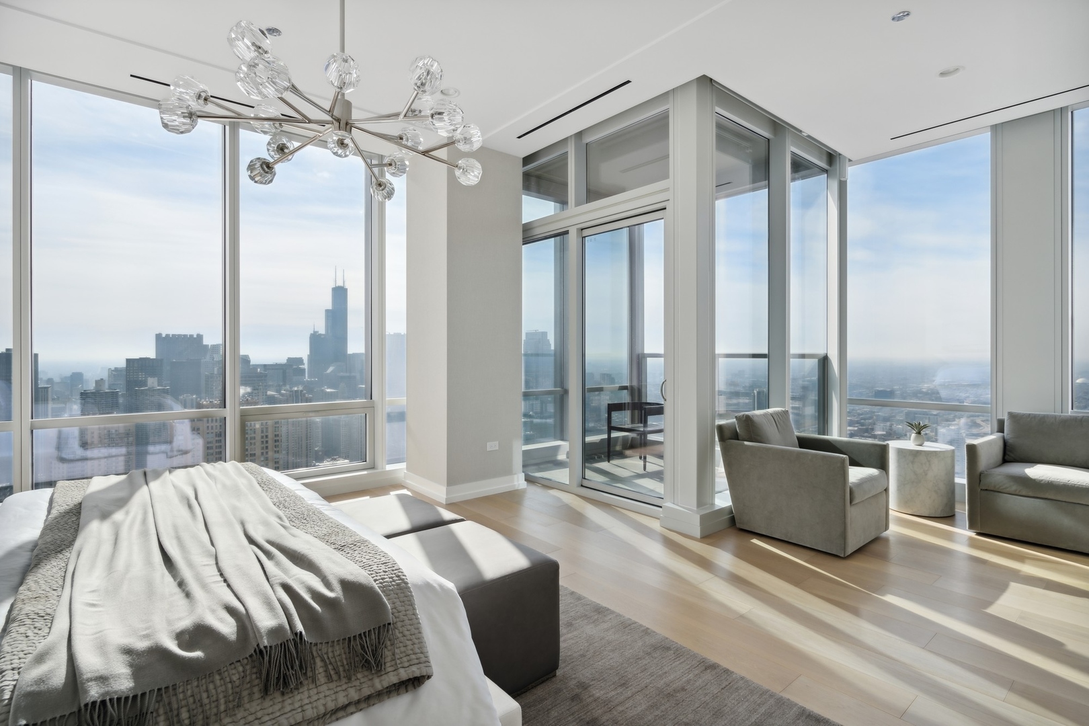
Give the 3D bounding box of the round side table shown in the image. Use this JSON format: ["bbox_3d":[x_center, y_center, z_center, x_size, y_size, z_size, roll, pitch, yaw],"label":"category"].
[{"bbox_3d":[3.050,0.929,4.185,0.460,0.515,0.460,-1,1,-40],"label":"round side table"}]

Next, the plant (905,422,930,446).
[{"bbox_3d":[3.053,0.574,4.202,0.172,0.195,0.172,-1,1,-40],"label":"plant"}]

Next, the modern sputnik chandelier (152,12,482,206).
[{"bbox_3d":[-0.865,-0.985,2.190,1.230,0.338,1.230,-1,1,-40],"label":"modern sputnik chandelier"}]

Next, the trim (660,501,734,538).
[{"bbox_3d":[1.118,1.112,3.755,0.420,0.159,0.325,-1,1,-40],"label":"trim"}]

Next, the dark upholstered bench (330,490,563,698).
[{"bbox_3d":[-0.602,0.988,2.306,0.610,0.440,1.330,-1,1,-40],"label":"dark upholstered bench"}]

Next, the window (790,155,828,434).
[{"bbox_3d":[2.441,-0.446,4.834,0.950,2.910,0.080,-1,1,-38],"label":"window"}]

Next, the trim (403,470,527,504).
[{"bbox_3d":[-0.776,1.106,4.918,0.850,0.145,0.860,-1,1,-40],"label":"trim"}]

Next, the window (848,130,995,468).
[{"bbox_3d":[3.413,-0.471,4.813,0.080,2.990,1.170,-1,1,-42],"label":"window"}]

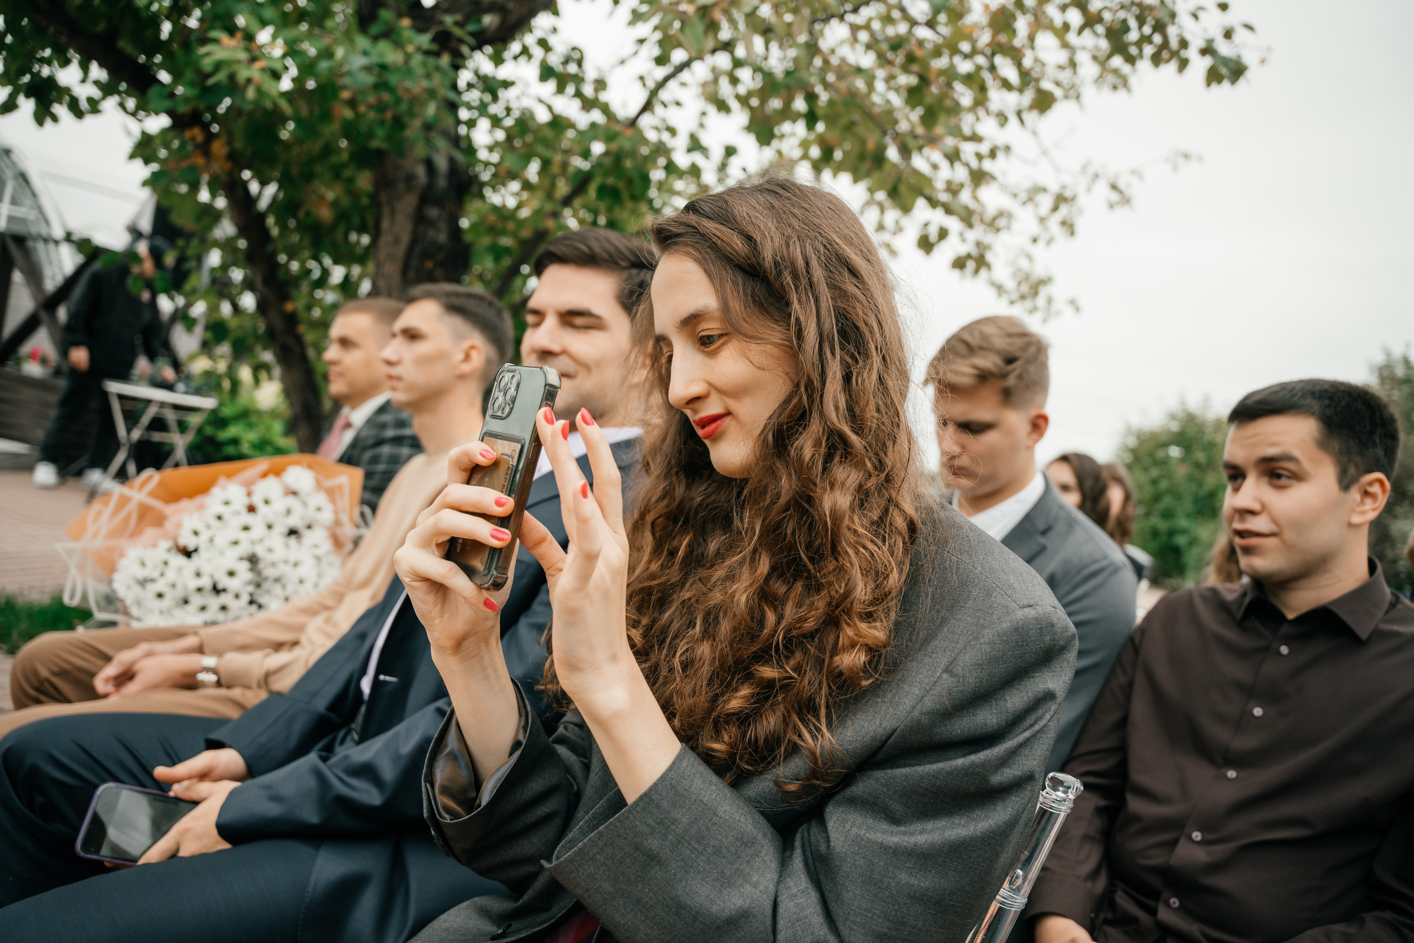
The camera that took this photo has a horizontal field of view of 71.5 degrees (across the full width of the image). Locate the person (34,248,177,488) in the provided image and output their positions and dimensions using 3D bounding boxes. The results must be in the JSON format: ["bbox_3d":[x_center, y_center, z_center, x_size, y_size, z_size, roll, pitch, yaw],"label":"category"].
[{"bbox_3d":[-4.081,-0.729,6.650,0.720,1.680,0.620,11,2,28],"label":"person"}]

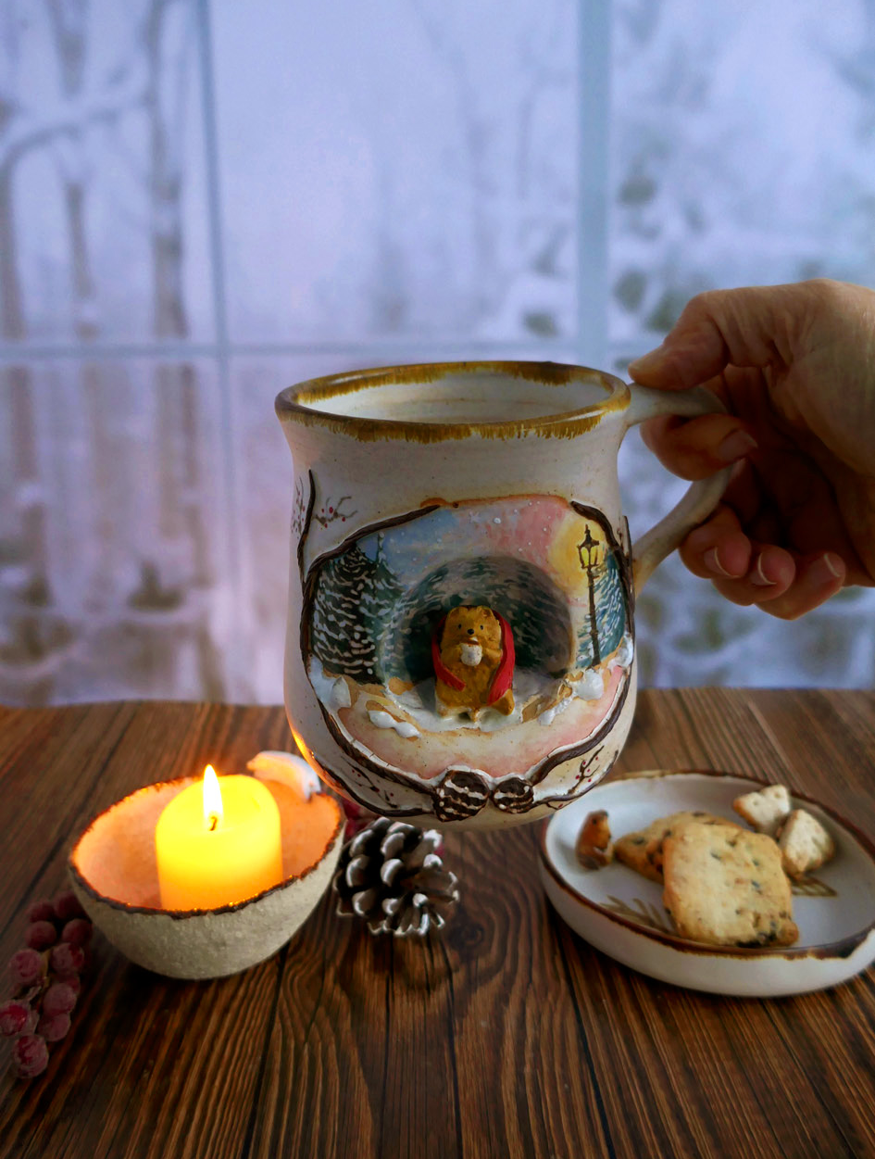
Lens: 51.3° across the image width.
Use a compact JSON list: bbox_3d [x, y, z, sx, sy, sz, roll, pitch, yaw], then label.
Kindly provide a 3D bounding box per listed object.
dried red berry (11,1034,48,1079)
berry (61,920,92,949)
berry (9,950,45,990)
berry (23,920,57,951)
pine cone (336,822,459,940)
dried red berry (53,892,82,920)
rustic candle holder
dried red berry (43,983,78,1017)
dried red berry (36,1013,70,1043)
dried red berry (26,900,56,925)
[{"bbox_3d":[-0.131,0.153,0.292,0.012,0.012,0.012,-1,16,0],"label":"dried red berry"},{"bbox_3d":[-0.139,0.136,0.350,0.012,0.012,0.012,-1,16,0],"label":"berry"},{"bbox_3d":[-0.149,0.141,0.330,0.012,0.012,0.012,-1,16,0],"label":"berry"},{"bbox_3d":[-0.153,0.137,0.351,0.012,0.012,0.012,-1,16,0],"label":"berry"},{"bbox_3d":[-0.016,0.117,0.357,0.045,0.044,0.049,-10,18,-29],"label":"pine cone"},{"bbox_3d":[-0.149,0.132,0.368,0.011,0.012,0.011,-1,16,0],"label":"dried red berry"},{"bbox_3d":[-0.084,0.112,0.342,0.097,0.062,0.097,-1,16,0],"label":"rustic candle holder"},{"bbox_3d":[-0.130,0.144,0.313,0.011,0.012,0.011,-1,16,0],"label":"dried red berry"},{"bbox_3d":[-0.128,0.150,0.305,0.011,0.012,0.011,-1,16,0],"label":"dried red berry"},{"bbox_3d":[-0.158,0.133,0.363,0.011,0.012,0.011,-1,16,0],"label":"dried red berry"}]

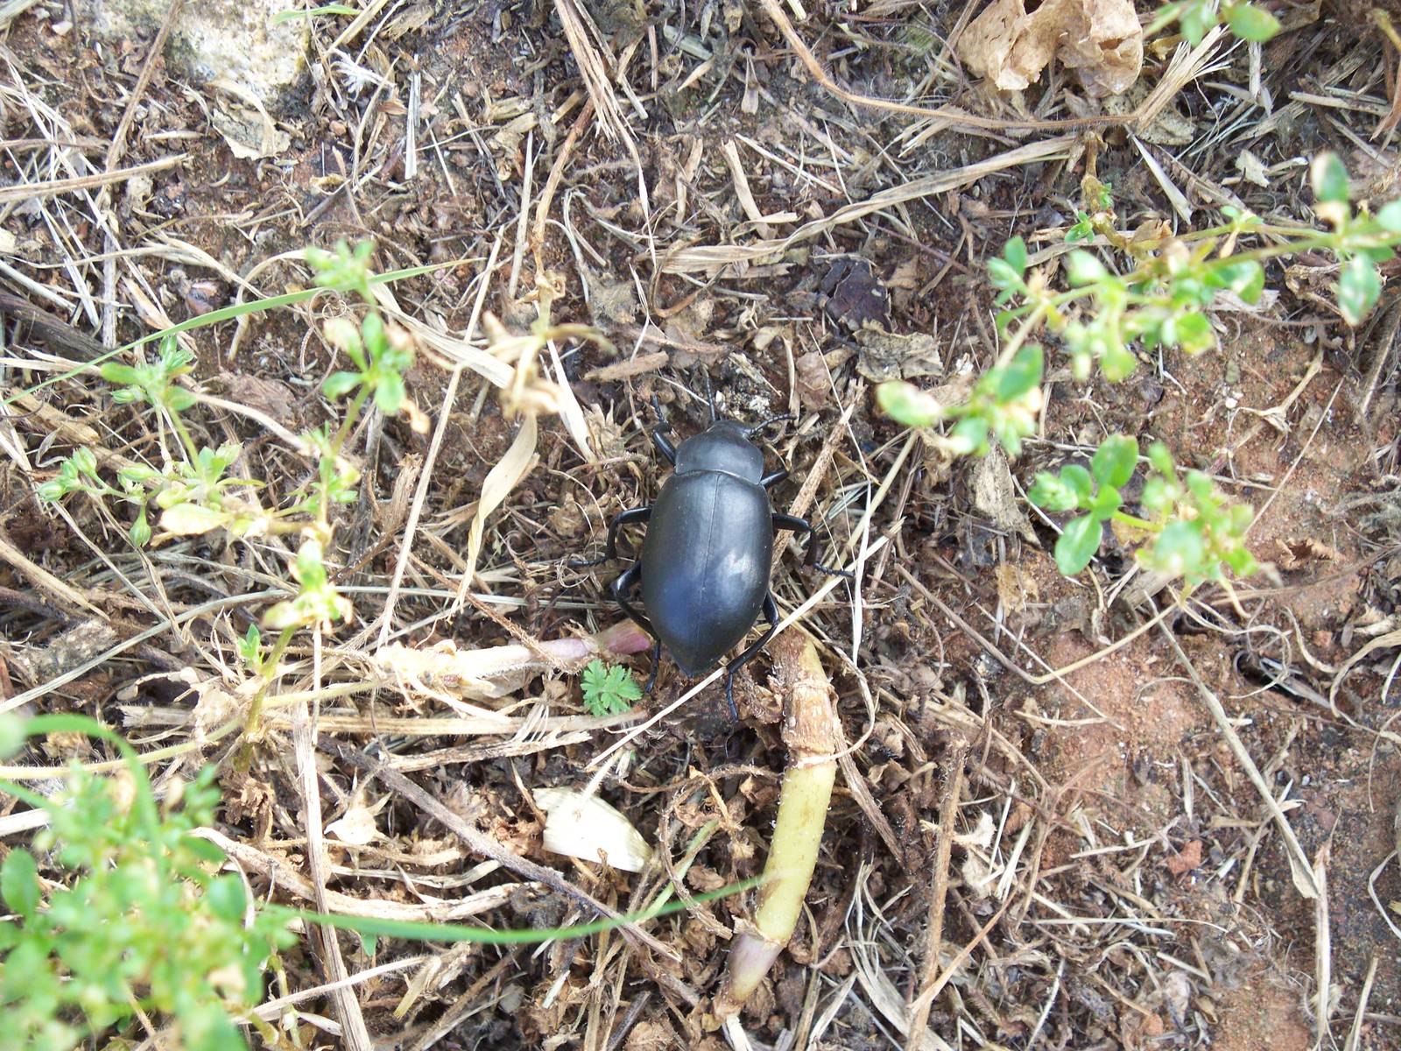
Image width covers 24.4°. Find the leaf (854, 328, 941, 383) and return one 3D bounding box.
[{"bbox_3d":[0.020,-0.017,0.326,0.009,0.003,0.005,1,70,0],"label":"leaf"}]

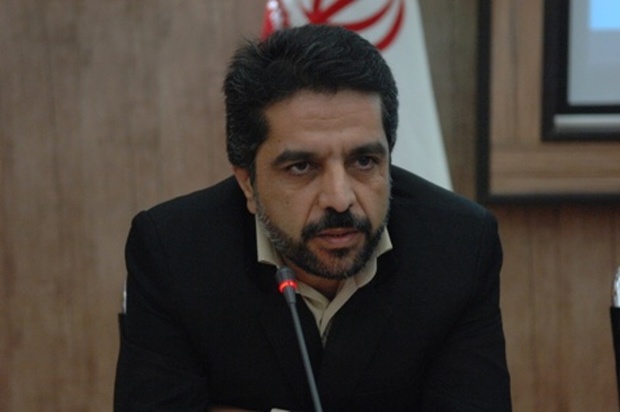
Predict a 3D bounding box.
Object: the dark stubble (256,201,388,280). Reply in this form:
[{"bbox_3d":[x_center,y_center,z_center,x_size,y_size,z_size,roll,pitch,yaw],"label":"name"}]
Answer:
[{"bbox_3d":[0.017,0.035,1.430,0.133,0.082,0.100,-3,5,-14],"label":"dark stubble"}]

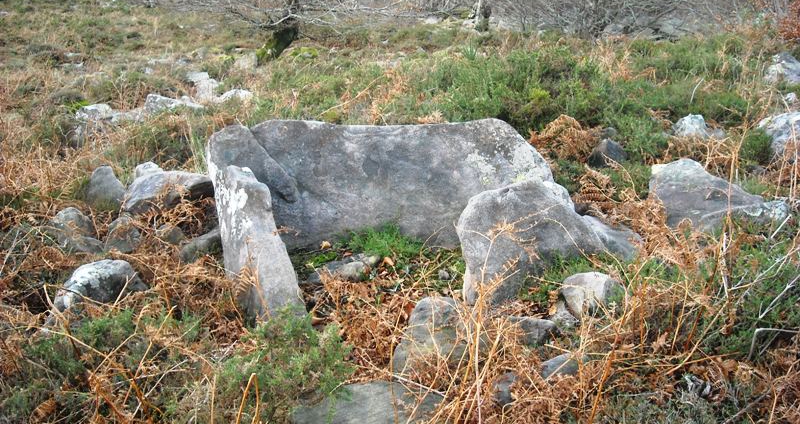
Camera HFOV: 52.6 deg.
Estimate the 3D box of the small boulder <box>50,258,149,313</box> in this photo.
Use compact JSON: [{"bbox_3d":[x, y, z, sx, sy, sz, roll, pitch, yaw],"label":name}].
[{"bbox_3d":[-1.490,0.363,4.050,0.420,0.220,0.310,0,17,0],"label":"small boulder"}]

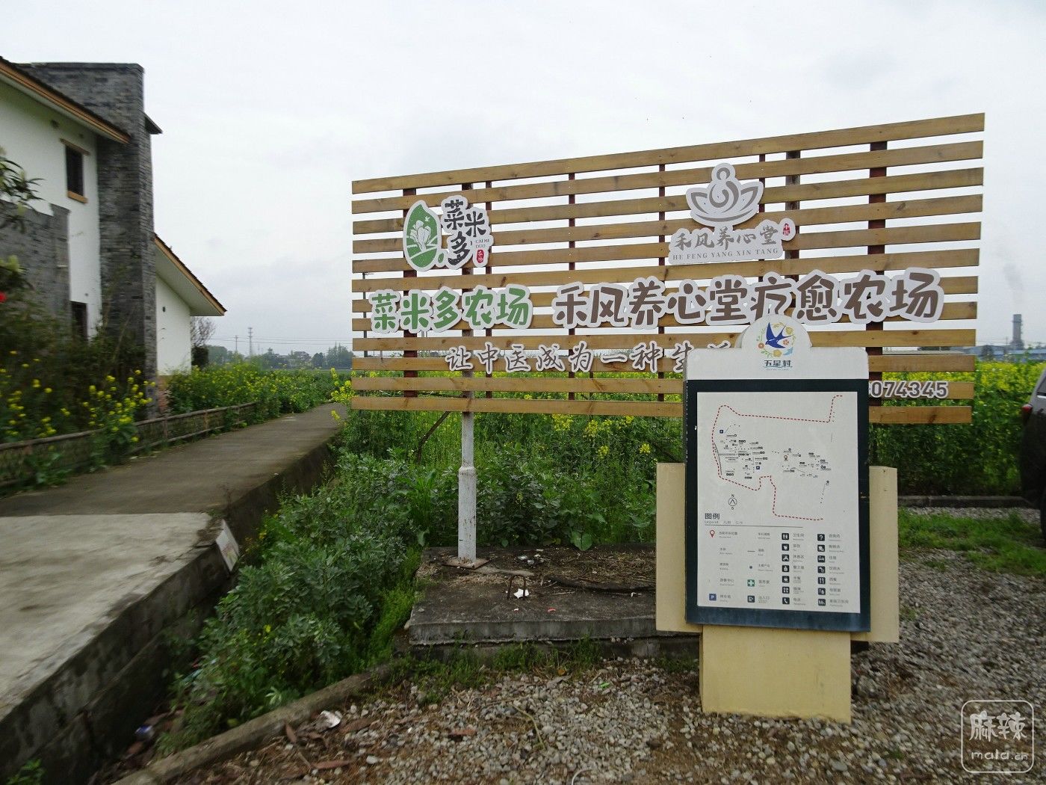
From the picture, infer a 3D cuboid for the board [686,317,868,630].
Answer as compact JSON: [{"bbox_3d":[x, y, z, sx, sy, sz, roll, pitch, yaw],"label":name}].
[{"bbox_3d":[1.095,0.337,3.185,0.760,1.340,0.150,0,-1,8],"label":"board"}]

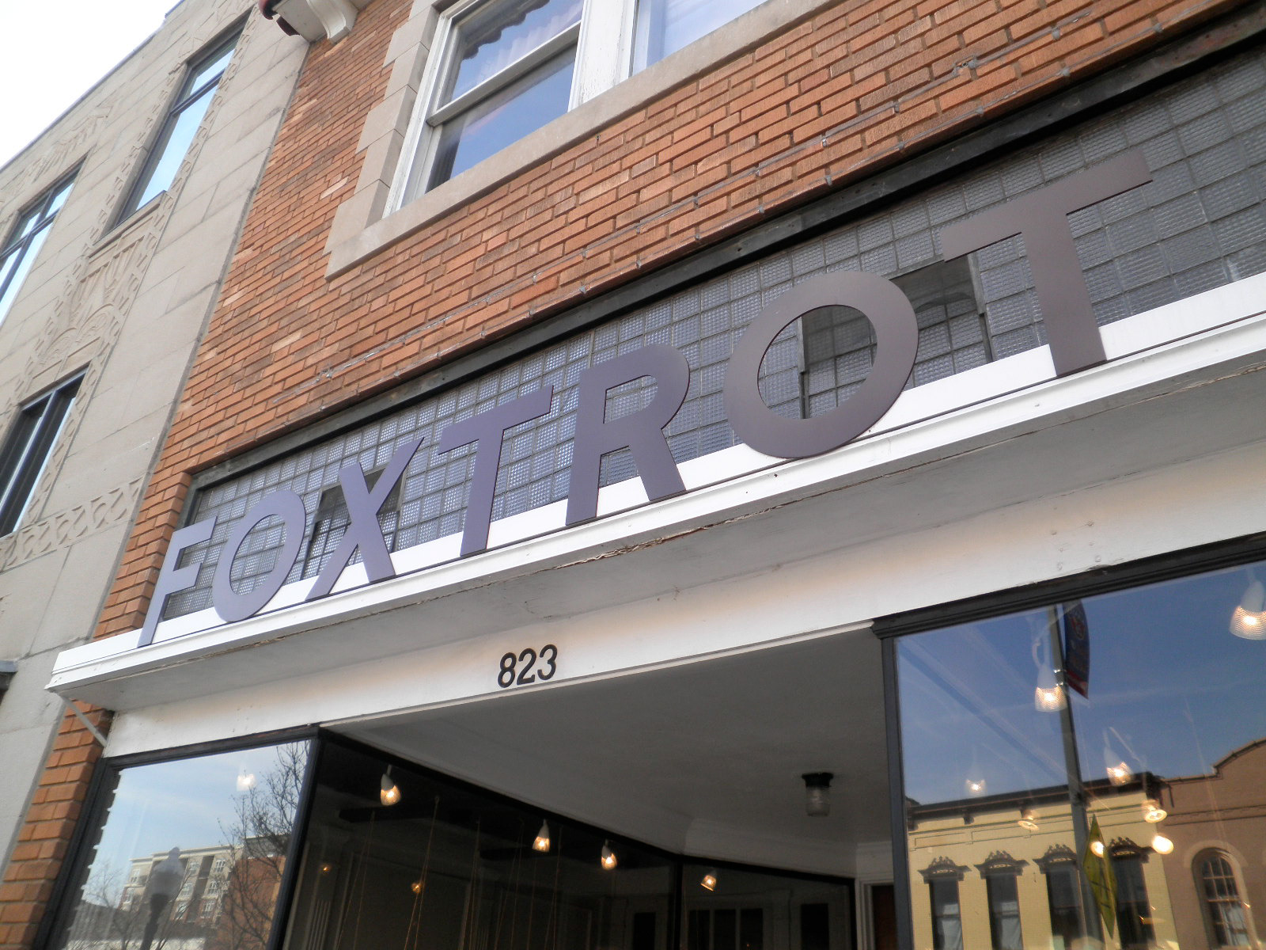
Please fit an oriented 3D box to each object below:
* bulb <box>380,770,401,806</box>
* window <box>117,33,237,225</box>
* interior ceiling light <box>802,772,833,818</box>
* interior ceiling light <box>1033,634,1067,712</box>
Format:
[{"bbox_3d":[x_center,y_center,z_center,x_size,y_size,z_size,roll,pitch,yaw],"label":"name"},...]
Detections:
[{"bbox_3d":[-0.894,1.160,3.542,0.074,0.128,0.074,-17,-37,31],"label":"bulb"},{"bbox_3d":[-3.507,-2.787,7.558,1.010,2.100,0.140,-17,-37,31],"label":"window"},{"bbox_3d":[0.588,1.011,3.004,0.106,0.125,0.106,-17,-37,31],"label":"interior ceiling light"},{"bbox_3d":[0.960,0.457,2.225,0.076,0.178,0.076,-17,-37,31],"label":"interior ceiling light"}]

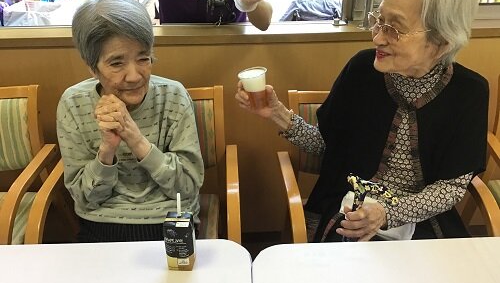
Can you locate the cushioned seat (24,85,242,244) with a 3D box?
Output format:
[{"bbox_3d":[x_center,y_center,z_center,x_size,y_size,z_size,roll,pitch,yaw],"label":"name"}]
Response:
[{"bbox_3d":[-0.302,0.278,1.474,0.560,0.810,0.570,-2,24,-2],"label":"cushioned seat"}]

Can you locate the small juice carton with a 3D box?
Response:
[{"bbox_3d":[-0.129,0.186,0.837,0.048,0.100,0.039,0,24,2],"label":"small juice carton"}]

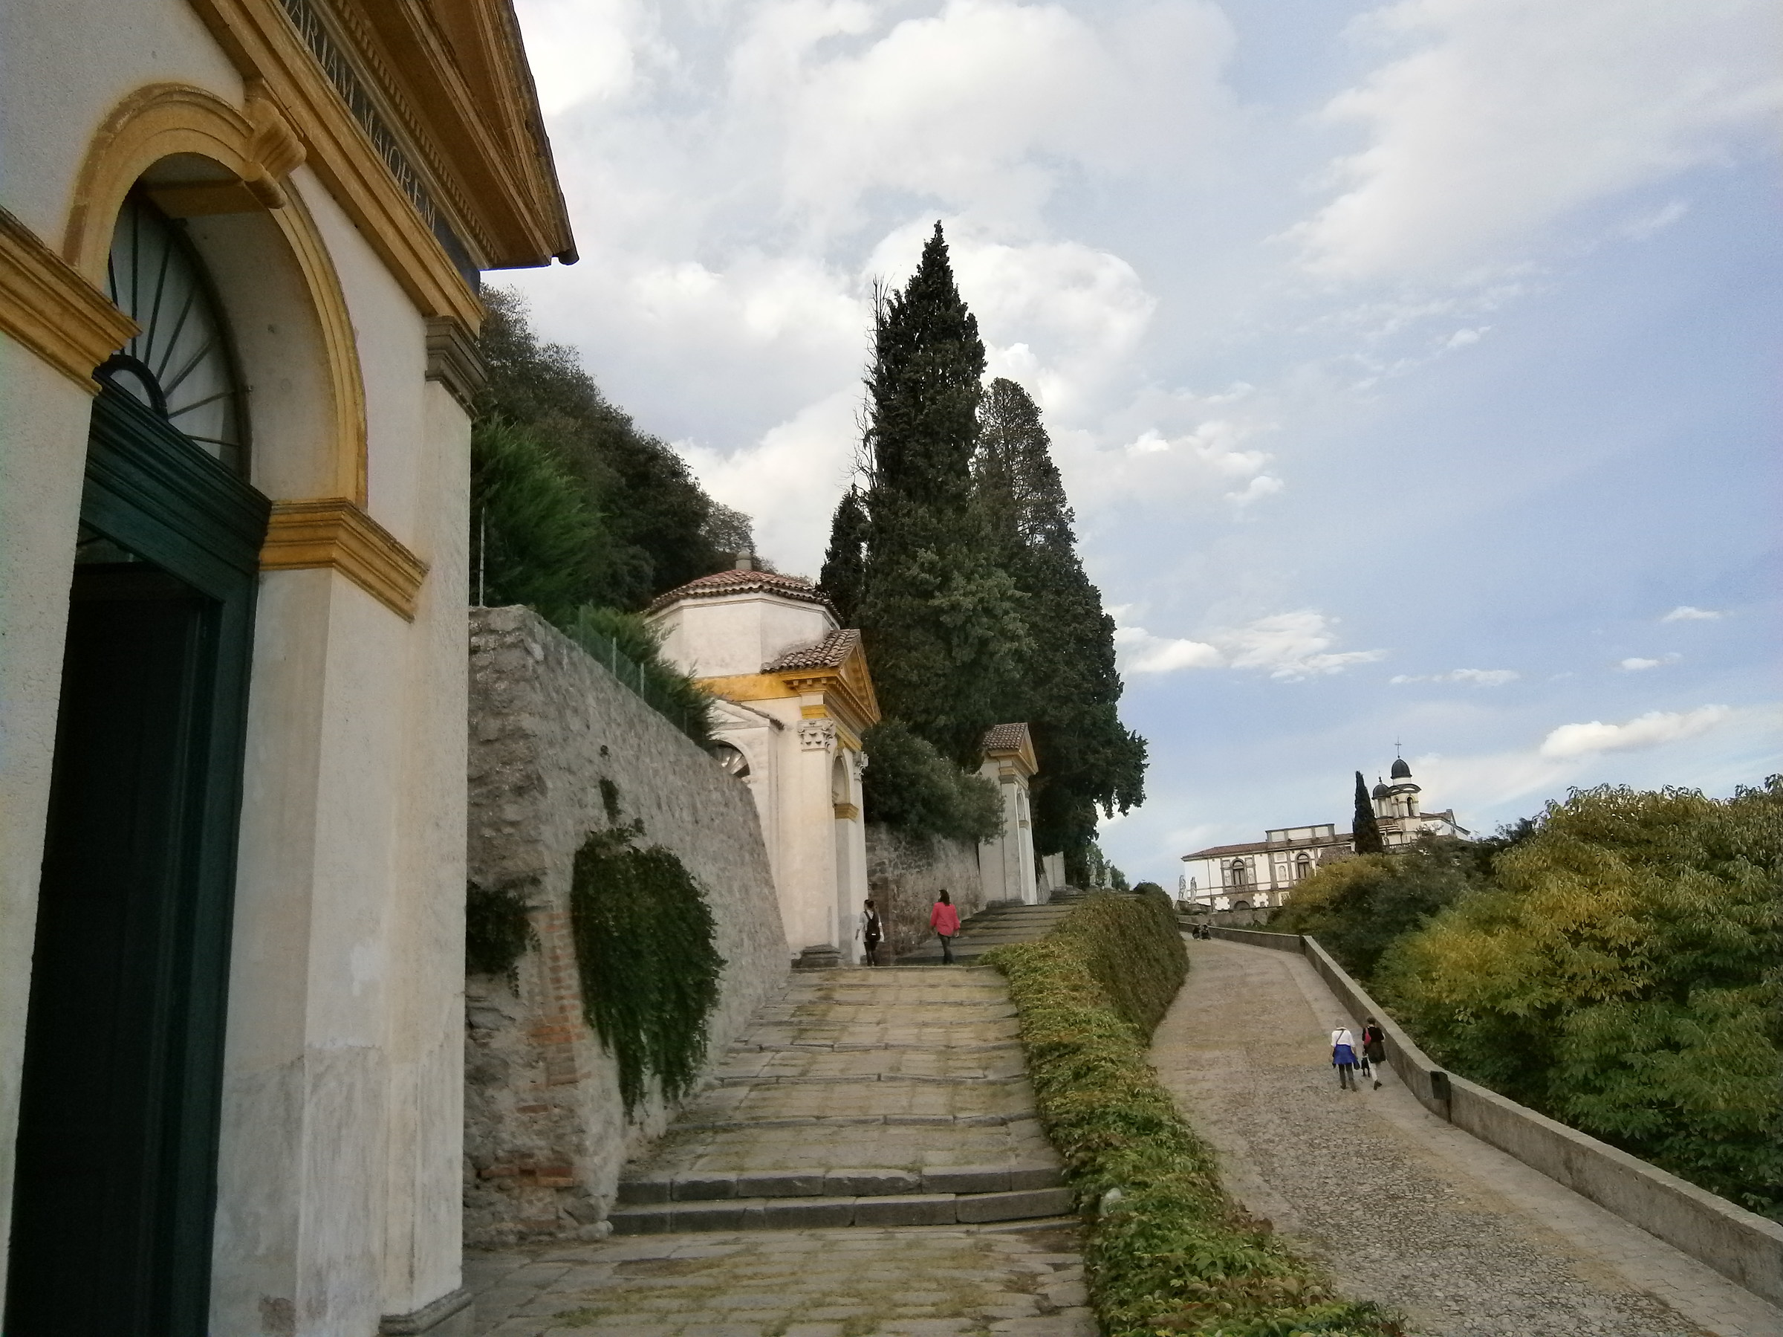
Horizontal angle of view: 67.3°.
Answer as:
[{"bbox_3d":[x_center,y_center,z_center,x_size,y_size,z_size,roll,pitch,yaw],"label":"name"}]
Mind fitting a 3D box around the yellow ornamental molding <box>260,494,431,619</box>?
[{"bbox_3d":[-2.360,-0.437,5.827,0.380,0.285,0.900,-4,-15,2],"label":"yellow ornamental molding"}]

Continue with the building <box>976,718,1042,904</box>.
[{"bbox_3d":[5.150,6.754,61.303,2.650,8.400,5.500,-7,-15,12],"label":"building"}]

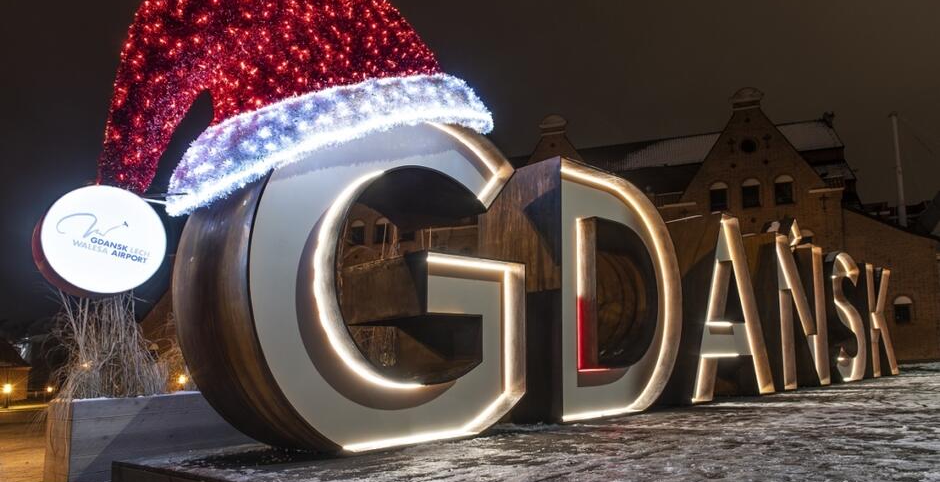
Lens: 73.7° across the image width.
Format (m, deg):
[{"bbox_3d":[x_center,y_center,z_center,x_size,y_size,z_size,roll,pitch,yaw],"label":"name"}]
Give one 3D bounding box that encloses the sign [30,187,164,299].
[{"bbox_3d":[-2.300,0.008,3.927,0.660,0.660,0.200,14,-16,-39],"label":"sign"}]

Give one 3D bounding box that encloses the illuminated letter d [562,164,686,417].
[{"bbox_3d":[1.526,0.708,8.218,1.282,2.850,2.807,-8,-12,44],"label":"illuminated letter d"}]

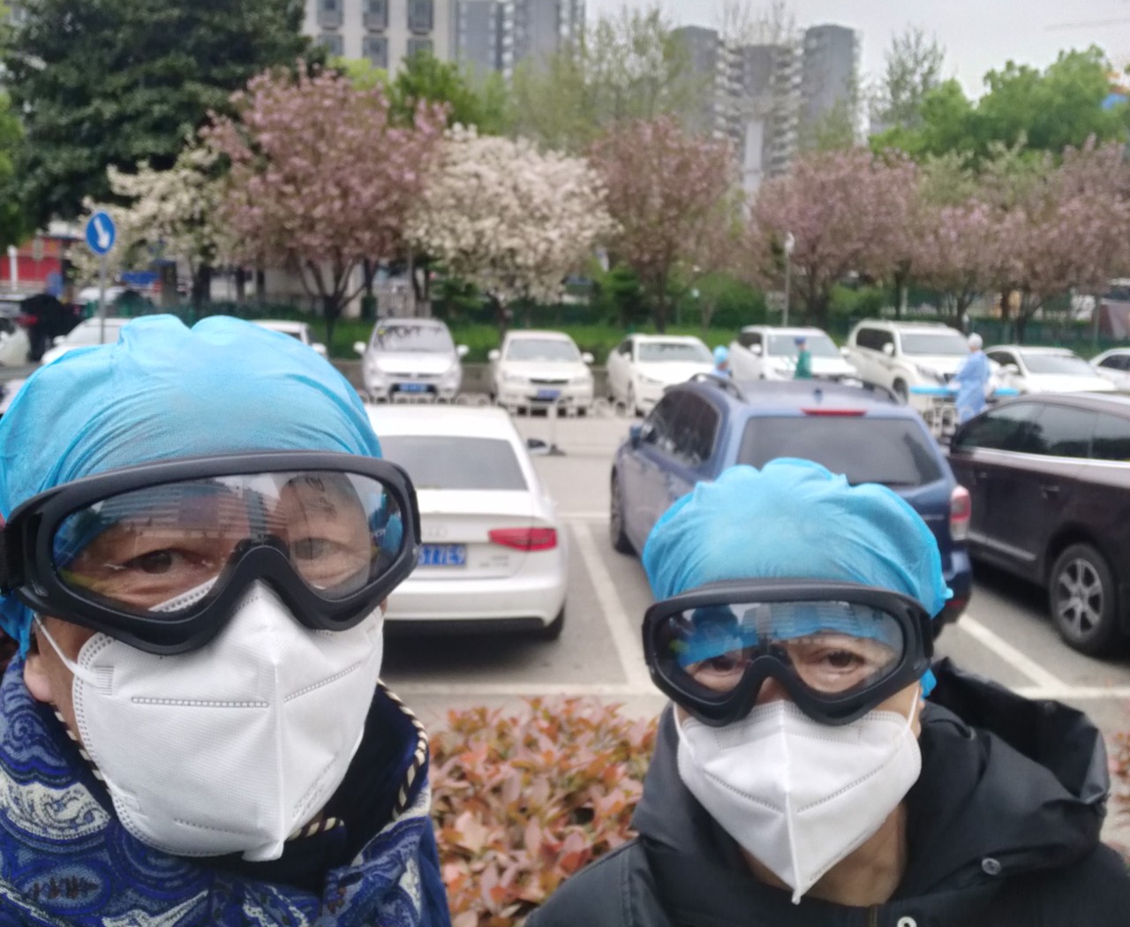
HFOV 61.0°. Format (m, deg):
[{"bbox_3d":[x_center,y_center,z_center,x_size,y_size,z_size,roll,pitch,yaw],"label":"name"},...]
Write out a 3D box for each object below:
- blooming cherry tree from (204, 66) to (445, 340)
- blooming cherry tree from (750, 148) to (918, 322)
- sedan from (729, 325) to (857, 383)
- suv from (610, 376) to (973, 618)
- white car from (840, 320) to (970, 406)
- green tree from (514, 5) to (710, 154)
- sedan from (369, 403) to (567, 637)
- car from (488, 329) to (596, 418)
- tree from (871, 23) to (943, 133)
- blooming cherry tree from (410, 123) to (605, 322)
[{"bbox_3d":[-6.401,-6.885,25.500,6.432,7.218,6.000,1,10,-5],"label":"blooming cherry tree"},{"bbox_3d":[7.575,-6.260,27.000,4.751,5.160,4.800,1,10,-5],"label":"blooming cherry tree"},{"bbox_3d":[4.953,-2.129,20.993,1.850,1.640,4.600,2,11,-3],"label":"sedan"},{"bbox_3d":[1.467,0.157,7.919,1.800,1.710,4.580,1,10,-5],"label":"suv"},{"bbox_3d":[8.065,-2.312,21.954,1.920,1.870,4.800,2,11,-3],"label":"white car"},{"bbox_3d":[1.772,-12.497,40.000,8.220,13.015,8.000,1,10,-5],"label":"green tree"},{"bbox_3d":[-1.101,0.163,8.270,1.840,1.430,4.750,1,11,-5],"label":"sedan"},{"bbox_3d":[-0.488,-1.837,19.222,1.750,1.470,4.500,1,10,-6],"label":"car"},{"bbox_3d":[17.134,-14.606,50.000,4.800,16.240,4.800,6,11,17],"label":"tree"},{"bbox_3d":[-1.490,-6.148,25.500,5.397,5.521,5.200,1,10,-5],"label":"blooming cherry tree"}]

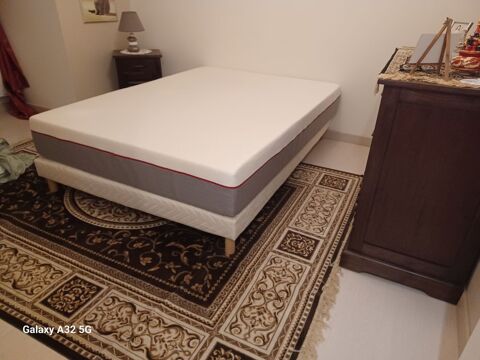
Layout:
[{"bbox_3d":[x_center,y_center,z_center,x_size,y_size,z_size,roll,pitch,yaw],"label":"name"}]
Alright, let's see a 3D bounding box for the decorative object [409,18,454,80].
[{"bbox_3d":[0.795,-0.526,1.383,0.150,0.218,0.127,3,27,3],"label":"decorative object"}]

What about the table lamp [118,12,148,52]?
[{"bbox_3d":[-1.106,-1.512,3.551,0.259,0.376,0.259,-2,28,-8],"label":"table lamp"}]

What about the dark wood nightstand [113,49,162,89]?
[{"bbox_3d":[-1.023,-0.993,3.685,0.458,0.665,0.410,-2,28,-8],"label":"dark wood nightstand"}]

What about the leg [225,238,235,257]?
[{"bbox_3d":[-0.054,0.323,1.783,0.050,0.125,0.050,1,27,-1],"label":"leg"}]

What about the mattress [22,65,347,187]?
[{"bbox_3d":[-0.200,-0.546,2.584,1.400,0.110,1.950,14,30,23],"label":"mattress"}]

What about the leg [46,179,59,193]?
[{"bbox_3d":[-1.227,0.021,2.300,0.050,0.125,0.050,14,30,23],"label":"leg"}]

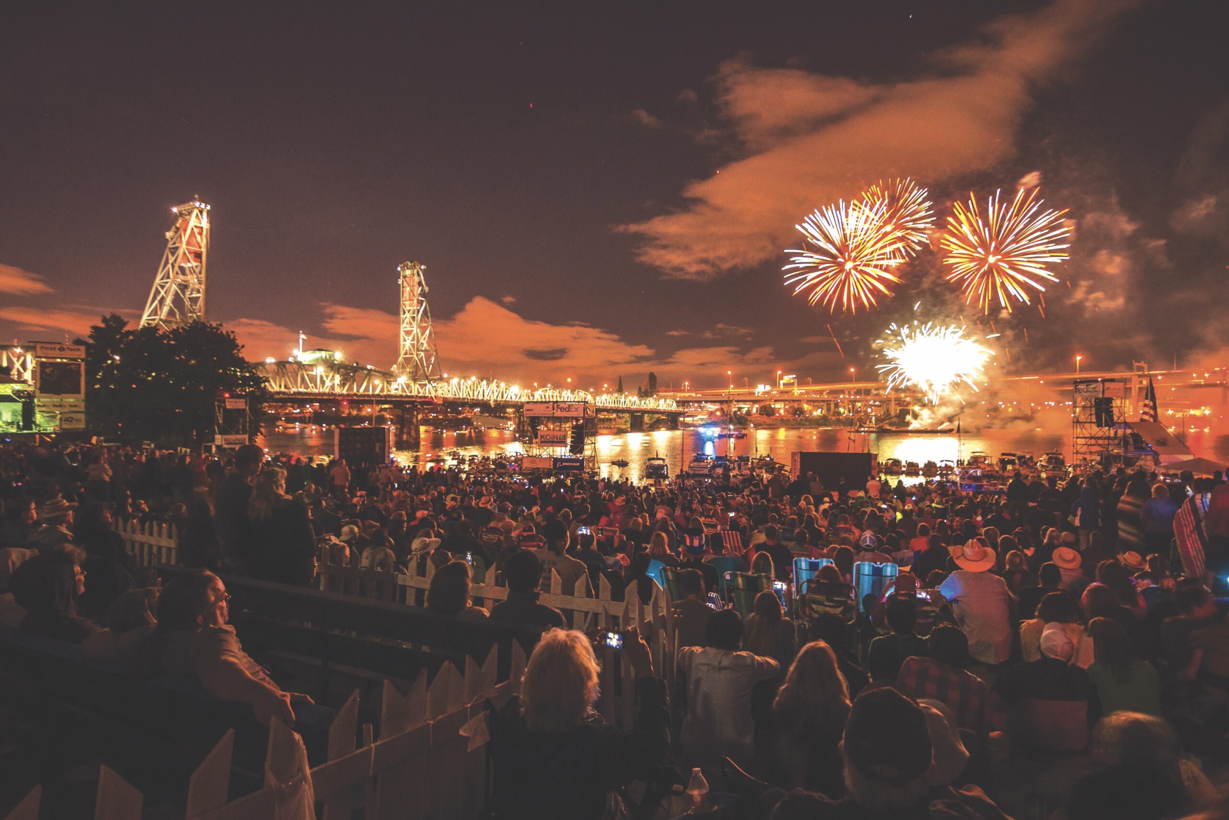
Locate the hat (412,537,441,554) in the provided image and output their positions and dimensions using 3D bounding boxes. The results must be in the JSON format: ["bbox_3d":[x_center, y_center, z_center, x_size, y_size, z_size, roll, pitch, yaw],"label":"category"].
[{"bbox_3d":[-1.986,1.426,6.500,0.310,0.160,0.240,-12,0,-27],"label":"hat"}]

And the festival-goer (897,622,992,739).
[{"bbox_3d":[1.880,1.710,3.560,0.560,1.050,0.820,0,-1,26],"label":"festival-goer"}]

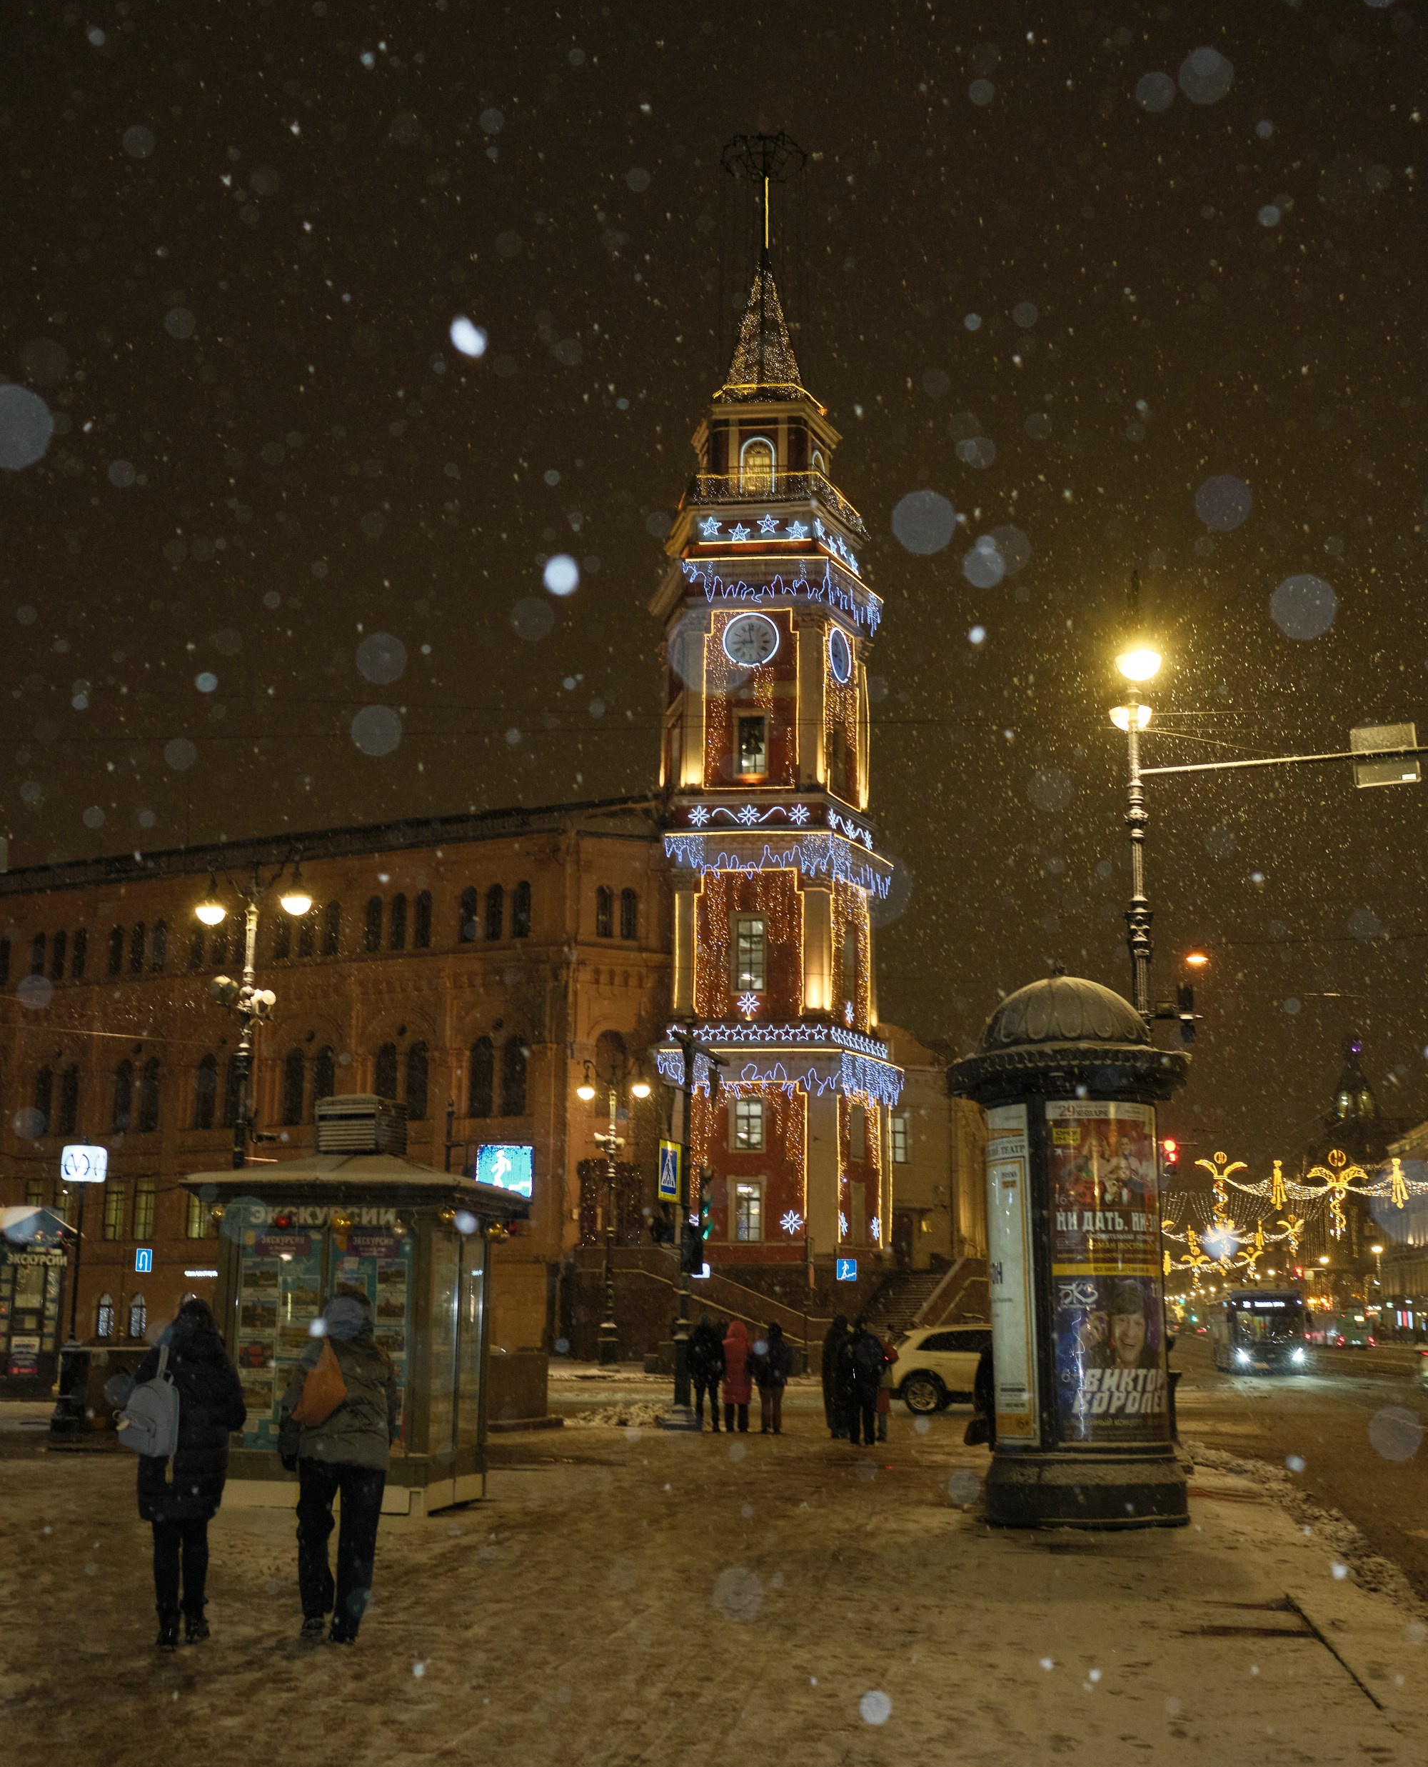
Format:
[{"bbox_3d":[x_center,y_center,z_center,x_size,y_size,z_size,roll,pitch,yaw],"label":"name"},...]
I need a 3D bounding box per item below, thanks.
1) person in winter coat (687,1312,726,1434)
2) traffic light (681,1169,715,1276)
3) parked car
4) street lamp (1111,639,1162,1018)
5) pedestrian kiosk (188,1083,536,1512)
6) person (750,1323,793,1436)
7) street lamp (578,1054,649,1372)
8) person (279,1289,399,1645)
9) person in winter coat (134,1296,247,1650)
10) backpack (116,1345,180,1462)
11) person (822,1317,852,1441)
[{"bbox_3d":[-0.119,7.708,32.711,0.600,1.780,0.400,0,-12,0],"label":"person in winter coat"},{"bbox_3d":[-0.272,5.475,33.801,0.500,1.650,0.450,-2,-12,10],"label":"traffic light"},{"bbox_3d":[5.617,9.381,40.185,4.720,1.690,1.900,-2,-12,15],"label":"parked car"},{"bbox_3d":[4.878,1.685,23.779,0.750,9.900,2.200,0,-12,0],"label":"street lamp"},{"bbox_3d":[-3.308,3.985,19.493,2.550,3.500,2.700,-1,-12,8],"label":"pedestrian kiosk"},{"bbox_3d":[0.904,7.743,32.603,0.600,1.680,0.400,0,-12,0],"label":"person"},{"bbox_3d":[-3.380,11.165,71.731,2.550,10.600,0.900,-4,-13,20],"label":"street lamp"},{"bbox_3d":[-1.973,3.055,10.951,0.570,1.770,0.440,1,-12,-4],"label":"person"},{"bbox_3d":[-2.726,3.043,10.799,0.560,1.720,0.470,1,-12,-4],"label":"person in winter coat"},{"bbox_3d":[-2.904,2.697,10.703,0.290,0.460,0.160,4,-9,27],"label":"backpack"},{"bbox_3d":[1.835,7.185,30.373,0.540,1.750,0.420,-2,-12,12],"label":"person"}]

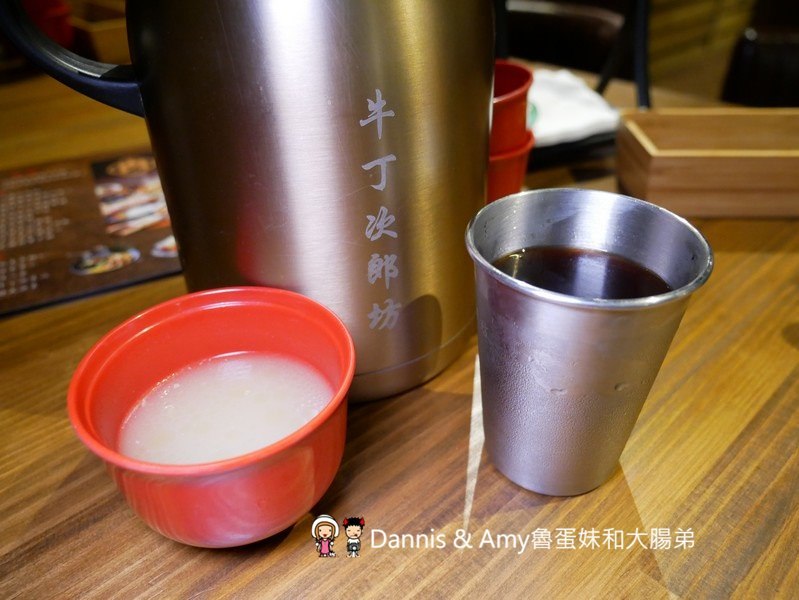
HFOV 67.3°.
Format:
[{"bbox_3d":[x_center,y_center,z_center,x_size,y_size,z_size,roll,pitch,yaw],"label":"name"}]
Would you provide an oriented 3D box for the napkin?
[{"bbox_3d":[0.129,-0.172,0.531,0.095,0.034,0.120,-10,36,-12],"label":"napkin"}]

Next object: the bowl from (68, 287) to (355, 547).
[{"bbox_3d":[-0.065,0.047,0.233,0.098,0.059,0.098,-1,36,0],"label":"bowl"}]

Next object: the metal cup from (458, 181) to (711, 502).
[{"bbox_3d":[0.065,0.019,0.235,0.081,0.099,0.081,-1,36,0],"label":"metal cup"}]

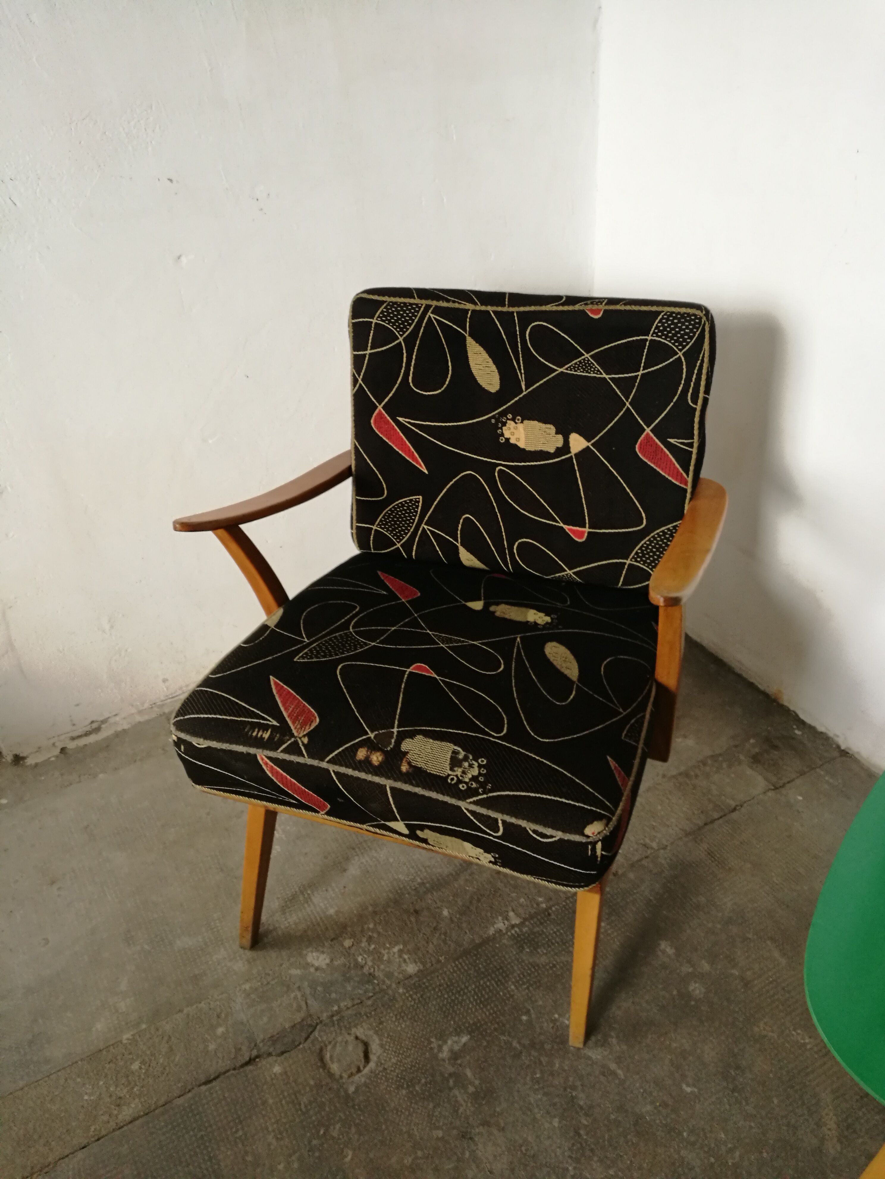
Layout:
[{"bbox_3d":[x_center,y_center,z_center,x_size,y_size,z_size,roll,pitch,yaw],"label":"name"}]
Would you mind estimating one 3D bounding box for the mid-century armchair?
[{"bbox_3d":[0.043,0.046,1.339,0.664,0.769,0.760,8,36,18],"label":"mid-century armchair"}]

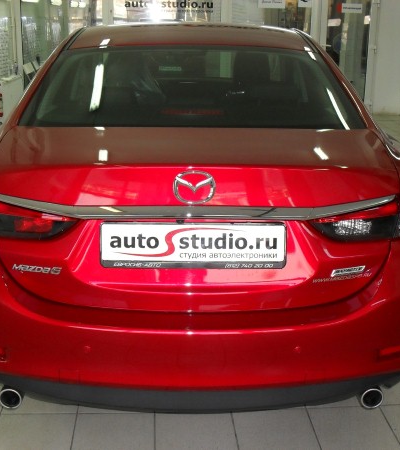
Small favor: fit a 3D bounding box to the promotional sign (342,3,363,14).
[{"bbox_3d":[2.445,-3.467,9.728,0.321,0.165,0.020,0,19,-4],"label":"promotional sign"}]

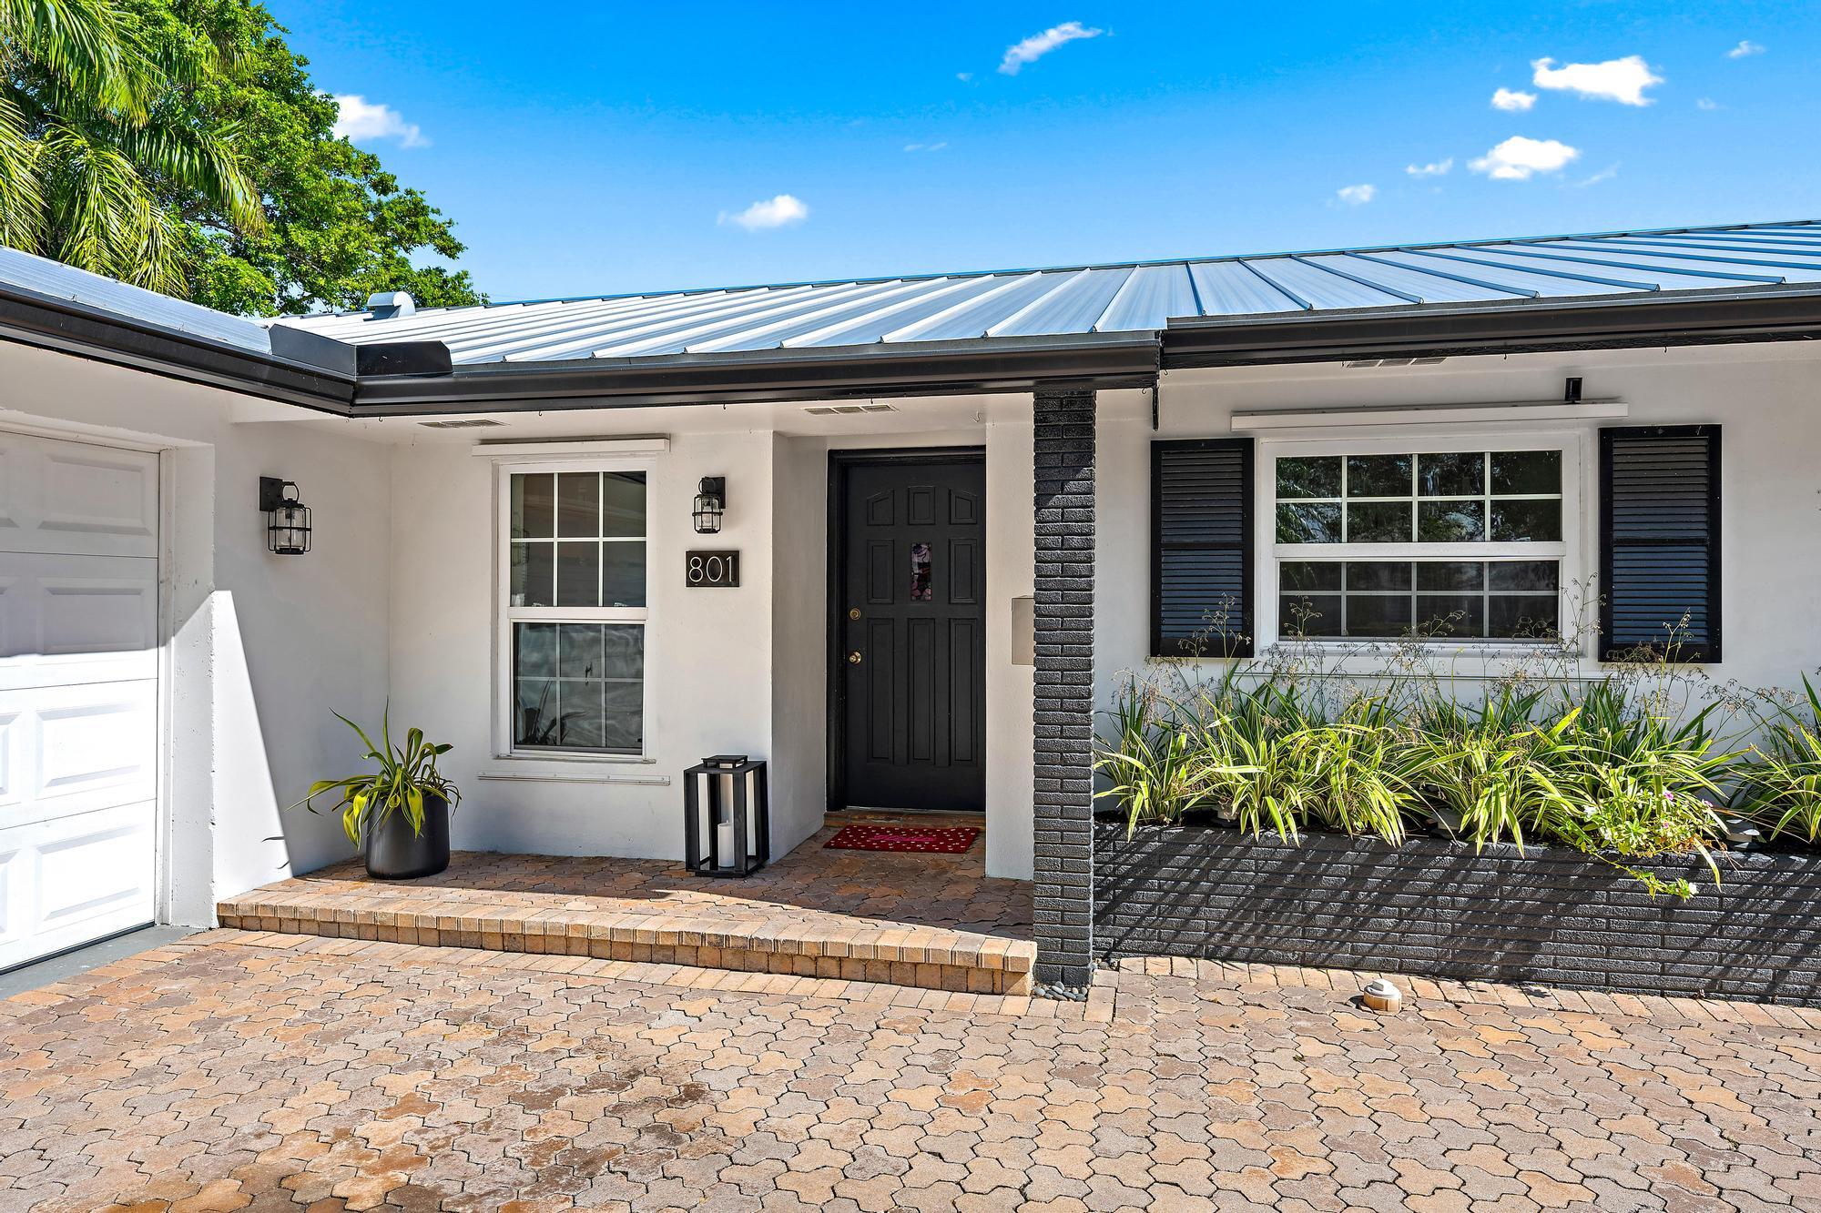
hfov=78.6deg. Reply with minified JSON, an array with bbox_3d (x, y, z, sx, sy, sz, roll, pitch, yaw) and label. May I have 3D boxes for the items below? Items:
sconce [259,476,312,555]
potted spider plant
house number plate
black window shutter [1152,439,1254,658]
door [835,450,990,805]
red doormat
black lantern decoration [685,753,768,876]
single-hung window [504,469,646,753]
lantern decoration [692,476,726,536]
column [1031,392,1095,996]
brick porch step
[{"bbox_3d":[-2.886,-0.420,5.172,0.187,0.355,0.165,0,0,12],"label":"sconce"},{"bbox_3d":[-2.557,0.887,5.441,0.660,0.810,0.580,0,0,12],"label":"potted spider plant"},{"bbox_3d":[-1.003,-0.189,5.625,0.290,0.187,0.030,0,0,12],"label":"house number plate"},{"bbox_3d":[1.356,-0.267,5.171,0.463,1.005,0.040,0,0,12],"label":"black window shutter"},{"bbox_3d":[0.050,0.177,6.543,0.930,2.060,0.070,0,0,12],"label":"door"},{"bbox_3d":[-0.036,1.286,6.164,0.765,0.015,0.580,0,0,8],"label":"red doormat"},{"bbox_3d":[-0.889,1.018,5.430,0.305,0.565,0.310,0,0,12],"label":"black lantern decoration"},{"bbox_3d":[-1.750,0.008,5.824,0.850,1.490,0.100,0,0,12],"label":"single-hung window"},{"bbox_3d":[-1.020,-0.509,5.606,0.143,0.290,0.175,0,0,12],"label":"lantern decoration"},{"bbox_3d":[0.614,0.311,4.423,0.220,2.320,0.220,0,0,12],"label":"column"},{"bbox_3d":[-1.246,1.375,4.768,3.570,0.142,0.520,0,0,12],"label":"brick porch step"}]

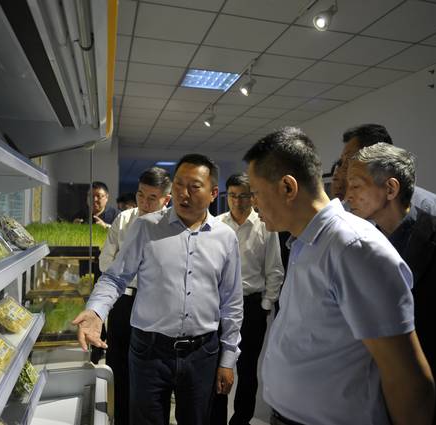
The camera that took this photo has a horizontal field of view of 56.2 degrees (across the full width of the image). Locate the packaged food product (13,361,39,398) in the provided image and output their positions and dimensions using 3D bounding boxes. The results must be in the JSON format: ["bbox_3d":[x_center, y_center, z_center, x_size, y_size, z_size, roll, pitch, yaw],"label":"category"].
[{"bbox_3d":[-0.737,0.629,1.525,0.055,0.120,0.180,-30,8,-14],"label":"packaged food product"}]

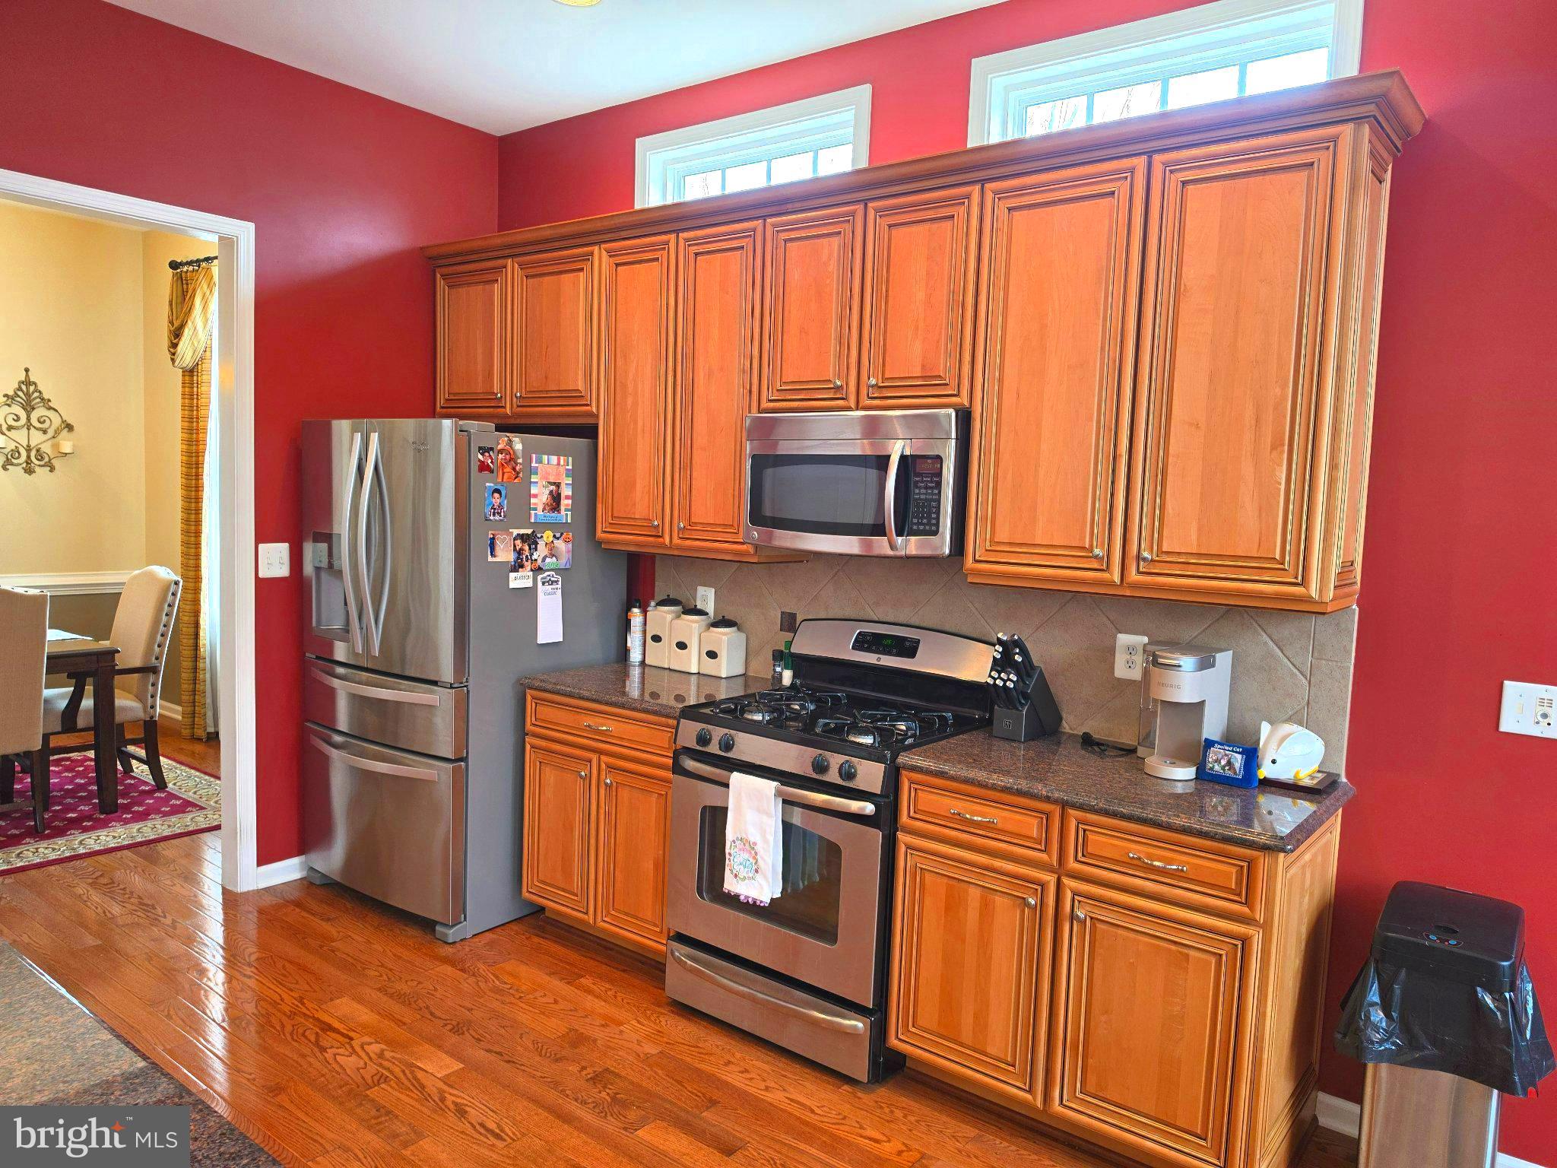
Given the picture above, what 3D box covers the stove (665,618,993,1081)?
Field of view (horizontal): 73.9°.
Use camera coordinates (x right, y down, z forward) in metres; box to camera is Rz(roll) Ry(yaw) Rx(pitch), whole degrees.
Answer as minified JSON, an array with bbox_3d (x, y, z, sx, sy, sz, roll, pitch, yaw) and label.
[{"bbox_3d":[0.152,0.731,3.169,0.753,1.152,0.690,6,6,37],"label":"stove"}]

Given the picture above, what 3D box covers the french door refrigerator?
[{"bbox_3d":[-1.207,0.289,4.041,0.938,1.768,0.867,6,6,37],"label":"french door refrigerator"}]

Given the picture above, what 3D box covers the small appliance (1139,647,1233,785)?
[{"bbox_3d":[1.061,0.328,2.712,0.182,0.305,0.295,5,6,29],"label":"small appliance"}]

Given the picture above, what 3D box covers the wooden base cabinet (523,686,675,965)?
[{"bbox_3d":[-0.414,0.790,3.675,0.751,0.820,0.625,6,6,37],"label":"wooden base cabinet"}]

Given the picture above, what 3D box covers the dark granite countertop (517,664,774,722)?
[{"bbox_3d":[-0.402,0.361,3.643,0.765,0.041,0.640,6,6,37],"label":"dark granite countertop"}]

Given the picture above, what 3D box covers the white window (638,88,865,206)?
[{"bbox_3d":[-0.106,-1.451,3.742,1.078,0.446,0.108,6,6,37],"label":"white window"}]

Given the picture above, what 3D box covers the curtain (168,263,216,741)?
[{"bbox_3d":[-3.390,-0.460,5.998,0.483,2.719,0.128,6,6,37],"label":"curtain"}]

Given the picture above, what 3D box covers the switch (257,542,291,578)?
[{"bbox_3d":[-1.913,-0.089,3.927,0.012,0.122,0.122,6,6,37],"label":"switch"}]

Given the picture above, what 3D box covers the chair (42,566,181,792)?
[{"bbox_3d":[-3.277,0.467,4.982,0.552,1.083,0.640,6,6,37],"label":"chair"}]

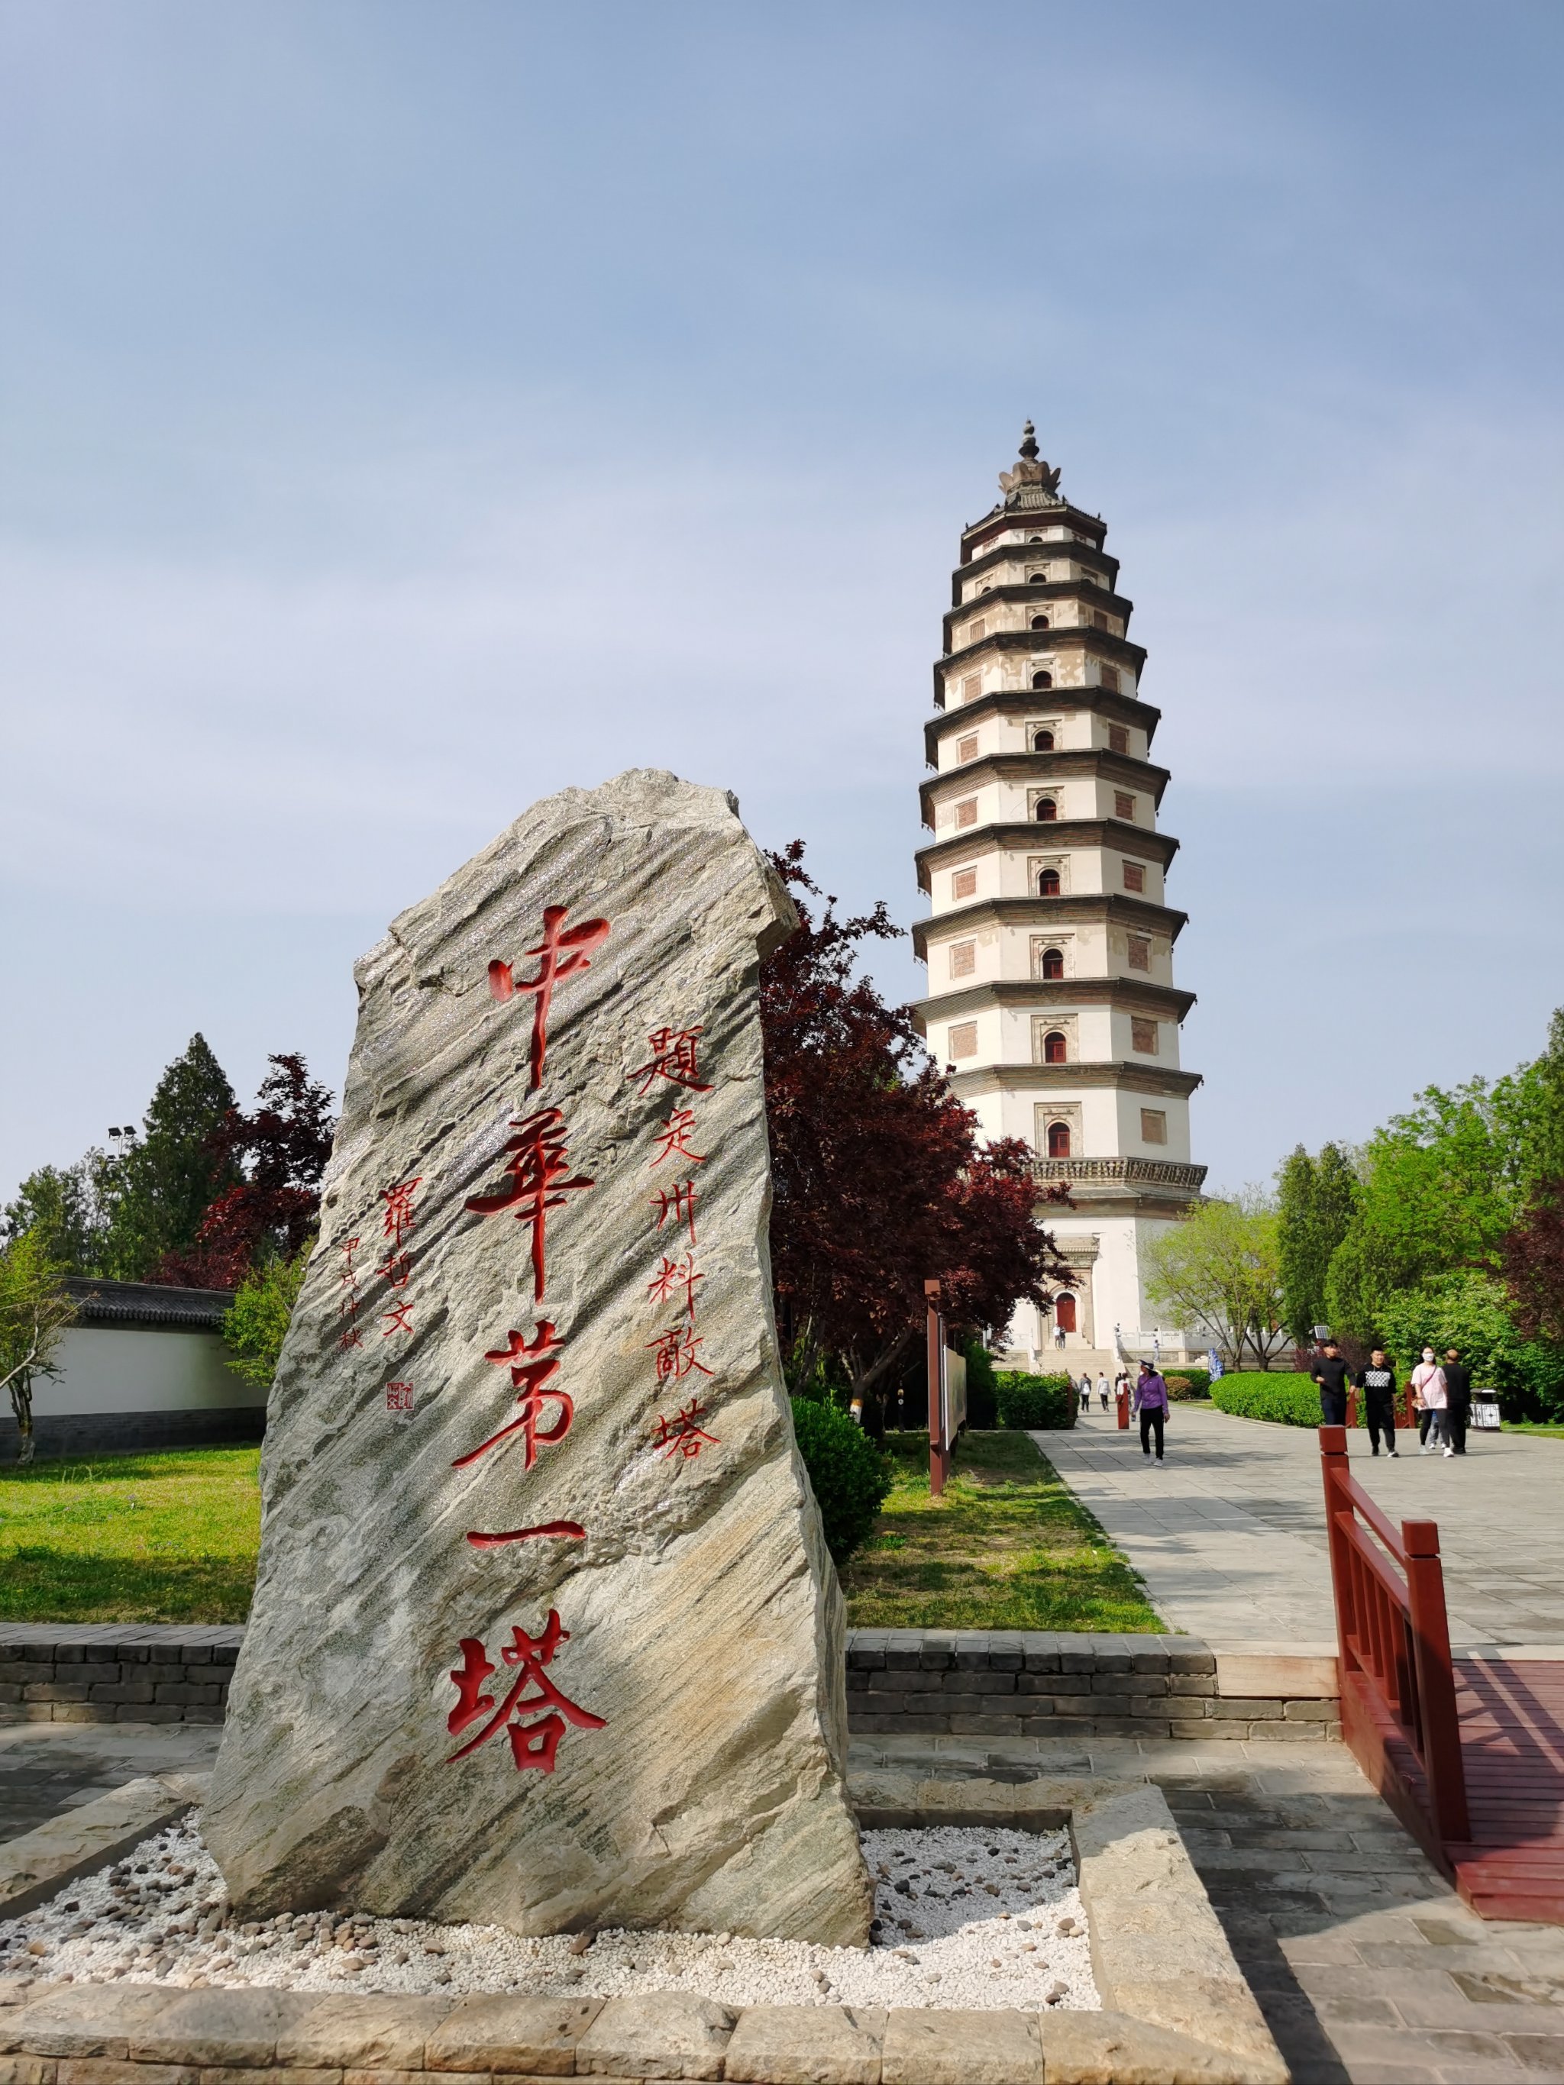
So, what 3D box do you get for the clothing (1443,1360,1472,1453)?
[{"bbox_3d":[11.090,5.991,26.843,0.550,1.480,0.340,0,-12,0],"label":"clothing"}]

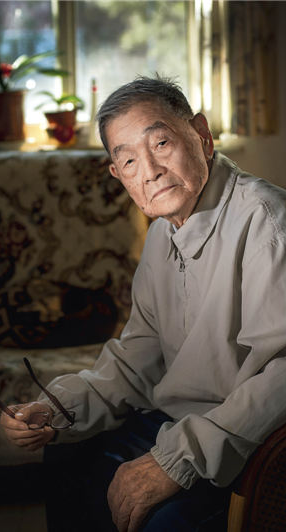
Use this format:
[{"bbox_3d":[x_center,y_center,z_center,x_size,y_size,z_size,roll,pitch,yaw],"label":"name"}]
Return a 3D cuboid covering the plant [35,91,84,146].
[{"bbox_3d":[-0.278,-0.492,3.700,0.155,0.185,0.145,-1,7,4],"label":"plant"}]

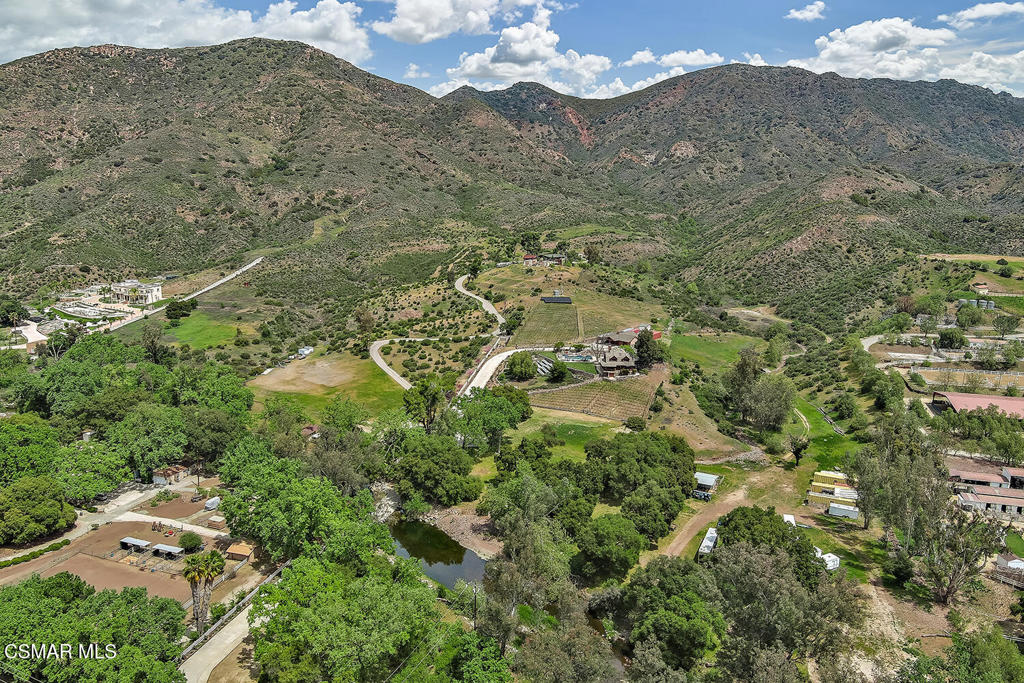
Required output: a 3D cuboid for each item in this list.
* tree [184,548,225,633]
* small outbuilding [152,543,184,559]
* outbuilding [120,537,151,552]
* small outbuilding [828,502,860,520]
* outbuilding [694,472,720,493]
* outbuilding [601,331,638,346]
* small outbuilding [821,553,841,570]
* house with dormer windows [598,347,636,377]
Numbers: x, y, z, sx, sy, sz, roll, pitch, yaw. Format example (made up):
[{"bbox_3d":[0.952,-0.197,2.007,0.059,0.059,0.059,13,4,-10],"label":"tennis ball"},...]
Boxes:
[{"bbox_3d":[-60.467,49.782,161.636,8.200,16.000,6.000,0,12,0],"label":"tree"},{"bbox_3d":[-80.836,49.687,194.909,7.463,2.350,2.900,4,13,18],"label":"small outbuilding"},{"bbox_3d":[-89.985,48.980,198.237,7.734,2.350,2.900,4,13,18],"label":"outbuilding"},{"bbox_3d":[87.372,44.862,217.246,7.300,2.500,2.600,5,13,24],"label":"small outbuilding"},{"bbox_3d":[55.380,40.668,236.498,6.600,2.700,6.500,6,13,25],"label":"outbuilding"},{"bbox_3d":[47.395,-0.966,362.000,14.500,5.500,9.000,4,13,20],"label":"outbuilding"},{"bbox_3d":[72.975,50.852,189.190,3.300,2.450,2.800,-6,14,-28],"label":"small outbuilding"},{"bbox_3d":[43.400,8.260,344.450,14.200,10.800,11.000,-1,10,-3],"label":"house with dormer windows"}]

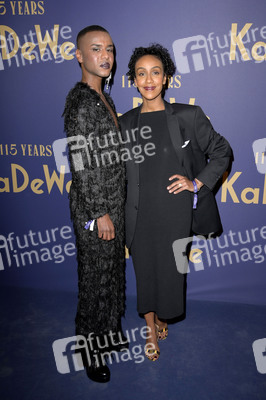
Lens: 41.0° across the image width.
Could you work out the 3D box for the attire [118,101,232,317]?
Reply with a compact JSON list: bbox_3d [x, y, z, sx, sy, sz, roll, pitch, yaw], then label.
[{"bbox_3d":[0.194,0.074,1.966,0.600,1.190,0.350,4,14,12],"label":"attire"}]

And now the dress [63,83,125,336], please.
[{"bbox_3d":[-0.206,0.115,1.864,0.320,1.370,0.440,10,17,34],"label":"dress"}]

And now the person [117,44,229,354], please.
[{"bbox_3d":[0.189,0.054,1.961,0.610,1.670,0.400,4,14,12],"label":"person"}]

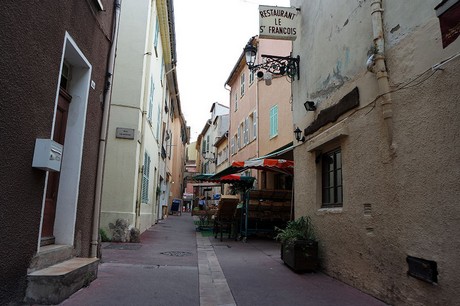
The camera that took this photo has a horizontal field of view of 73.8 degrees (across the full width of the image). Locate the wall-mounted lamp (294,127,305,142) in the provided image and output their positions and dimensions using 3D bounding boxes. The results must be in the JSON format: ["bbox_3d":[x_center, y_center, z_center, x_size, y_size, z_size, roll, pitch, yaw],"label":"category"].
[{"bbox_3d":[1.504,-0.386,6.600,0.220,0.340,0.175,2,-11,-6],"label":"wall-mounted lamp"}]

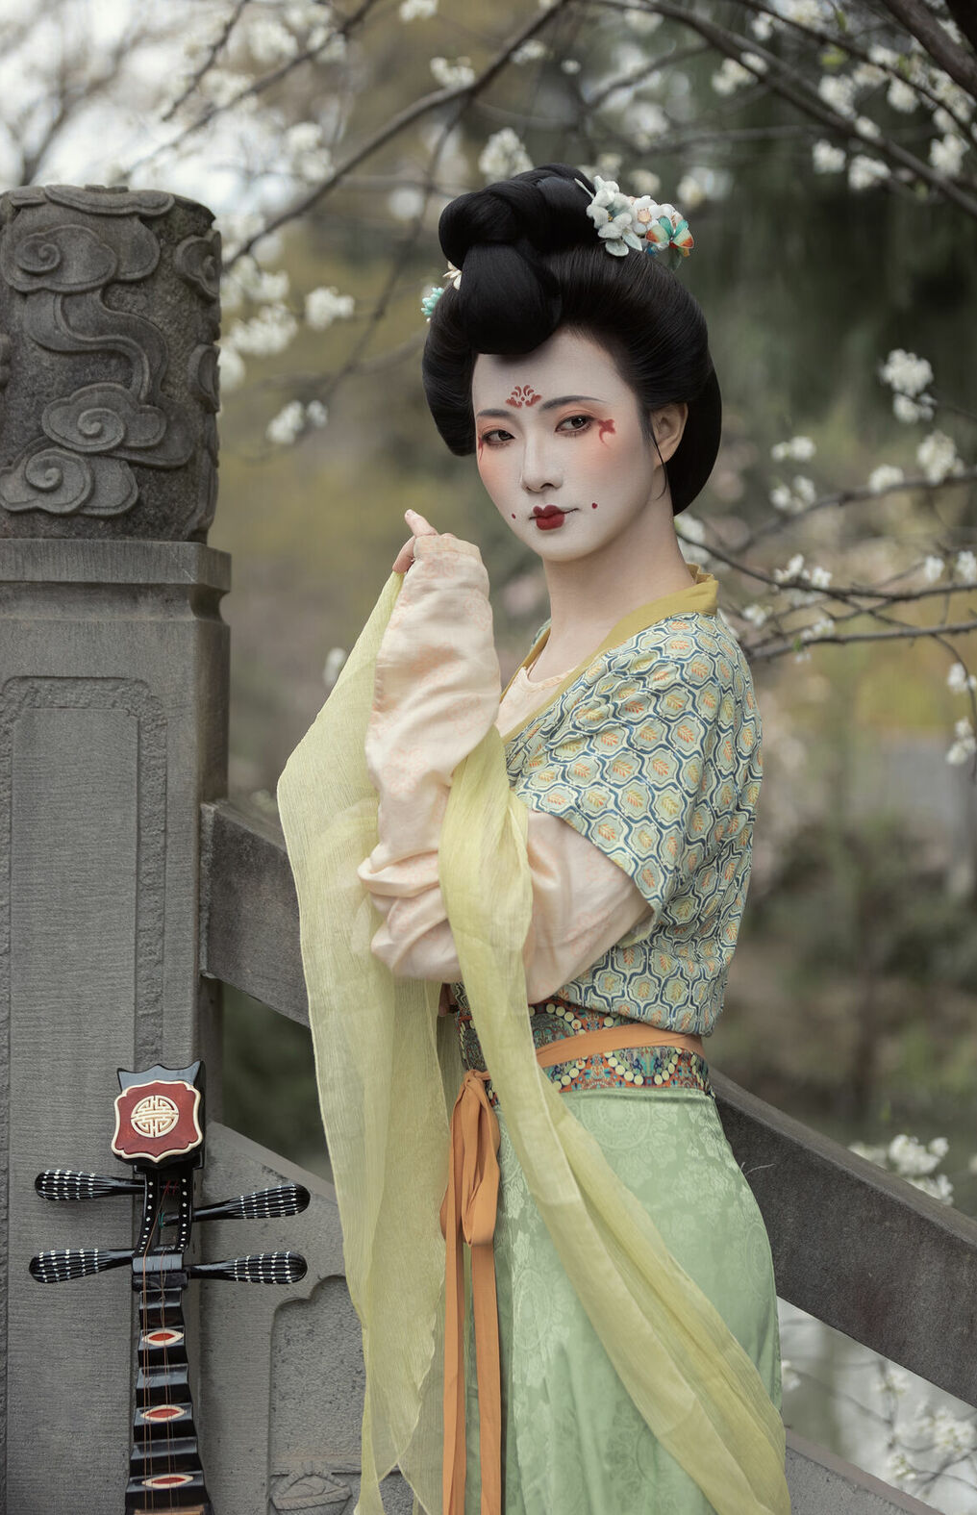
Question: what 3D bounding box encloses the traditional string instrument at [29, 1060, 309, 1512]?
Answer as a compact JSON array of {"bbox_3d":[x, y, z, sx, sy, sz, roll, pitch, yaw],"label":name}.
[{"bbox_3d":[-0.264,0.715,2.450,0.290,0.940,0.100,-5,-16,7],"label":"traditional string instrument"}]

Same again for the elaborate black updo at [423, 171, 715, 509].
[{"bbox_3d":[0.065,-0.338,2.370,0.235,0.280,0.250,-6,1,23],"label":"elaborate black updo"}]

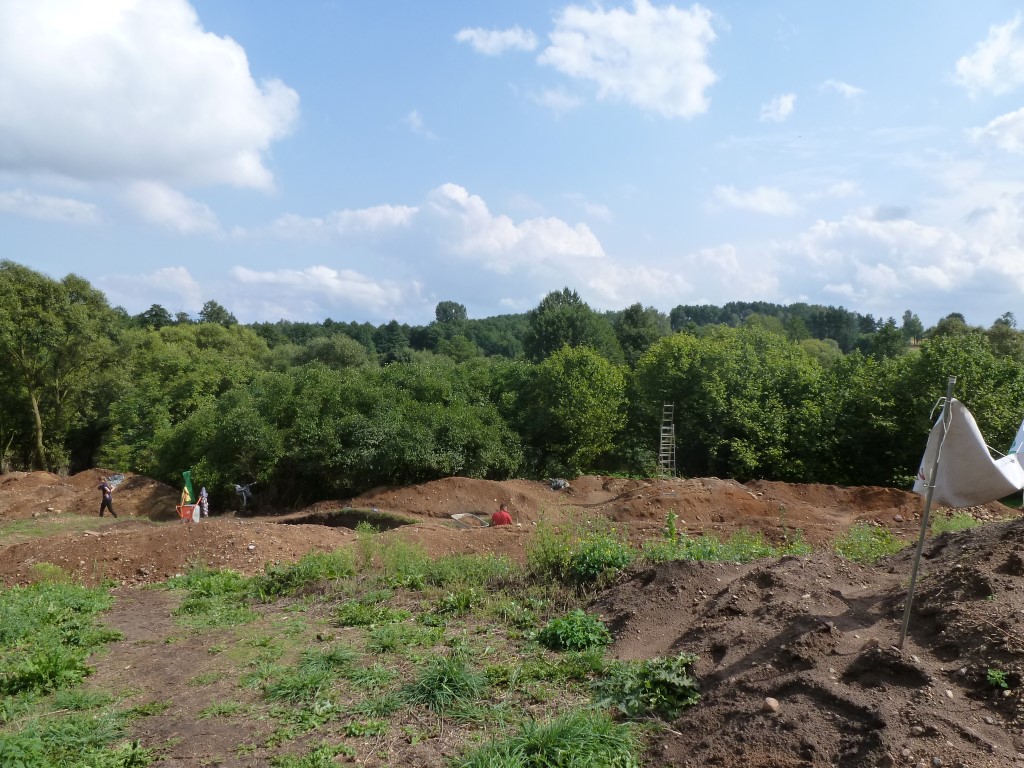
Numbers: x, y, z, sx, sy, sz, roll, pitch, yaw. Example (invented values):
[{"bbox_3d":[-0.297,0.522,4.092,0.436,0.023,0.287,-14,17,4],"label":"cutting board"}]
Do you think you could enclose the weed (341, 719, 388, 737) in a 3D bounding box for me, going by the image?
[{"bbox_3d":[-0.870,2.010,4.190,0.275,0.085,0.210,0,1,0],"label":"weed"}]

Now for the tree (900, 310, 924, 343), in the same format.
[{"bbox_3d":[101.535,-14.108,180.000,5.902,9.051,5.902,0,1,0],"label":"tree"}]

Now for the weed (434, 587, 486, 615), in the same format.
[{"bbox_3d":[-0.546,2.243,7.382,0.504,0.265,0.360,0,1,0],"label":"weed"}]

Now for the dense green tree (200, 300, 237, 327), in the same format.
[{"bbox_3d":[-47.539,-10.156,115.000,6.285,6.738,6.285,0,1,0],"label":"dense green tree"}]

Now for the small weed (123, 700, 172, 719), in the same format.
[{"bbox_3d":[-2.304,2.035,4.475,0.293,0.085,0.210,0,1,0],"label":"small weed"}]

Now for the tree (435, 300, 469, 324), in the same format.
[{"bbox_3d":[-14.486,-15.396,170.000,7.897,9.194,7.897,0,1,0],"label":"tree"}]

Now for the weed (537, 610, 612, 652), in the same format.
[{"bbox_3d":[0.537,2.096,6.096,0.633,0.300,0.520,0,1,0],"label":"weed"}]

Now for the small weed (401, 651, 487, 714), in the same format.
[{"bbox_3d":[-0.449,1.923,4.656,0.547,0.332,0.500,0,1,0],"label":"small weed"}]

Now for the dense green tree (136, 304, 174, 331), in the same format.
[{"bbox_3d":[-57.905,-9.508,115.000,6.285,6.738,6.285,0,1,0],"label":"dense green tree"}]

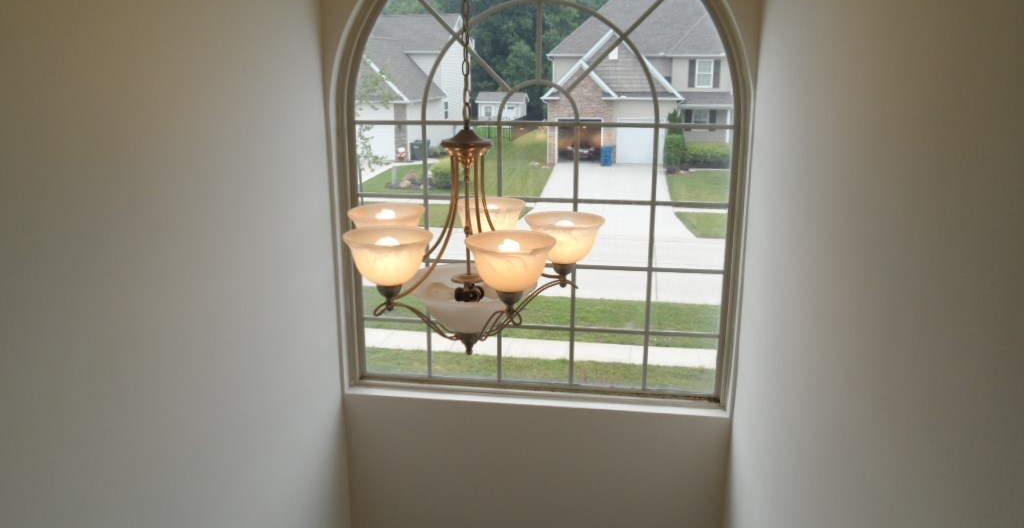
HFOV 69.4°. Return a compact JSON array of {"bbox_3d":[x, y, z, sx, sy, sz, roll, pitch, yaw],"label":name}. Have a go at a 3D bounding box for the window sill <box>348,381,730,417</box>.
[{"bbox_3d":[0.092,0.606,3.338,1.720,0.040,0.095,2,14,8],"label":"window sill"}]

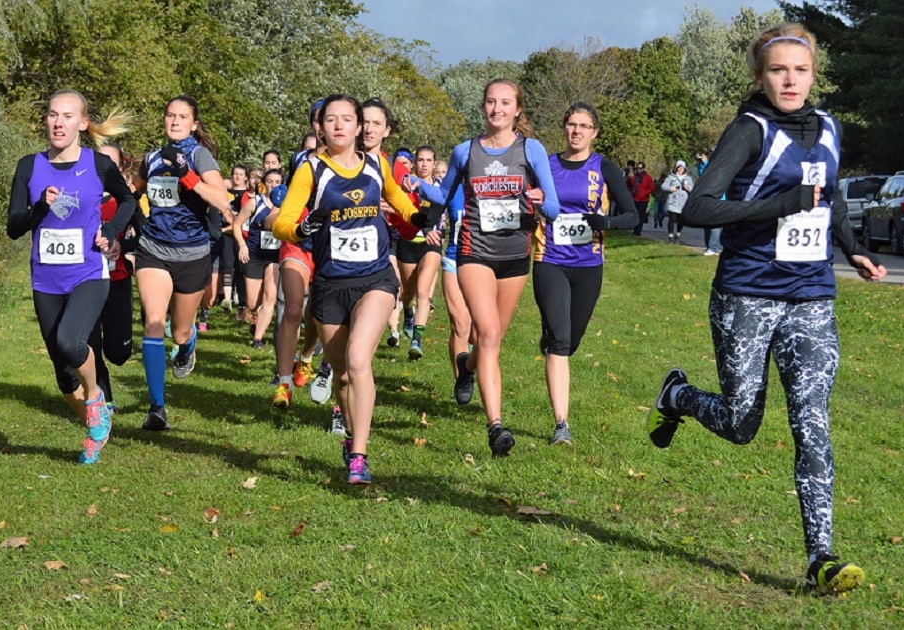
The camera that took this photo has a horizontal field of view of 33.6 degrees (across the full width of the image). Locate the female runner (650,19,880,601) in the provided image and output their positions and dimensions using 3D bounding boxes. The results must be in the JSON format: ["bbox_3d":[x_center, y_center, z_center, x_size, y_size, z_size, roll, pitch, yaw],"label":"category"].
[{"bbox_3d":[0.942,-0.014,4.486,0.520,1.660,0.740,-2,5,-17],"label":"female runner"}]

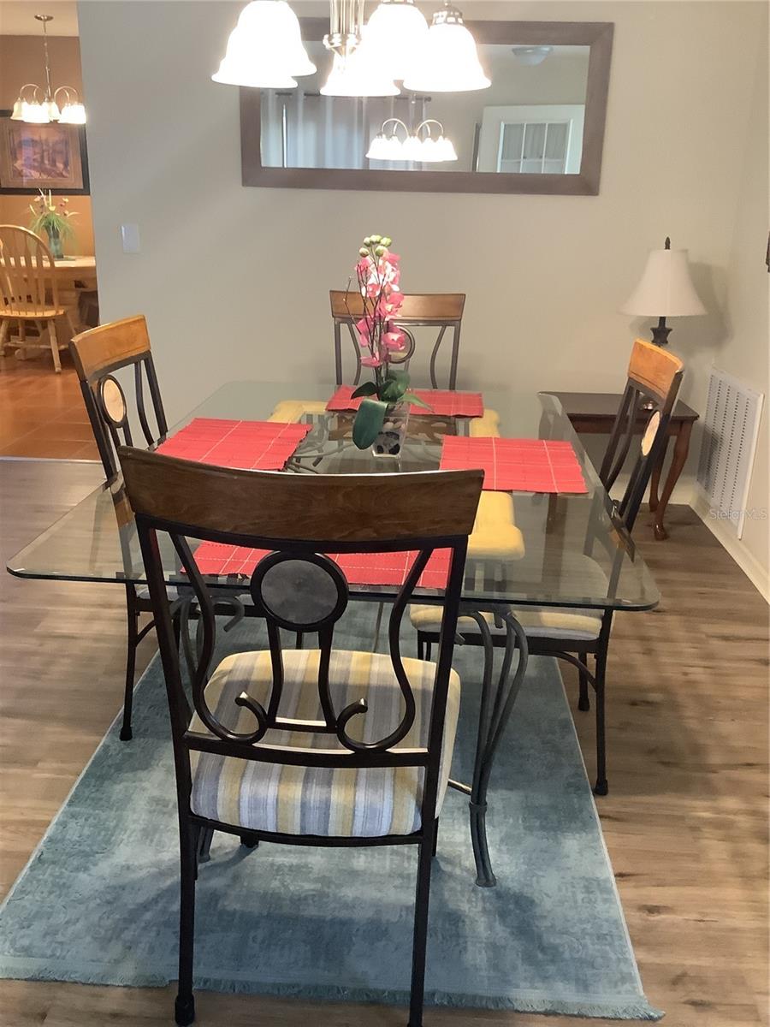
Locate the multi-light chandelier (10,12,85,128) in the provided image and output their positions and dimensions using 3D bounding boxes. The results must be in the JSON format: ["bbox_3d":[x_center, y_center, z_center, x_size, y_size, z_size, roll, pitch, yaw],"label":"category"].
[{"bbox_3d":[-2.456,-3.232,6.708,0.600,0.710,0.600,2,19,3],"label":"multi-light chandelier"}]

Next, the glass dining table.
[{"bbox_3d":[-0.055,0.213,2.309,1.035,0.750,1.590,3,19,3],"label":"glass dining table"}]

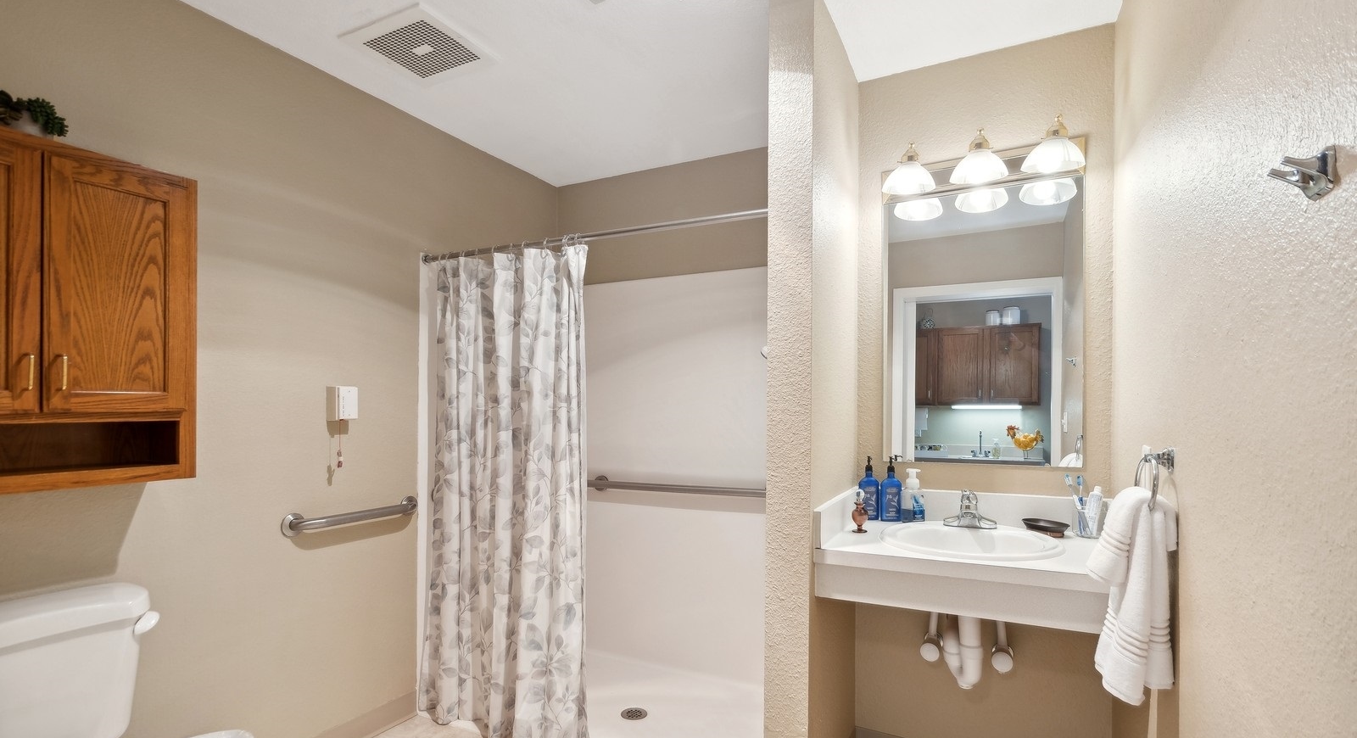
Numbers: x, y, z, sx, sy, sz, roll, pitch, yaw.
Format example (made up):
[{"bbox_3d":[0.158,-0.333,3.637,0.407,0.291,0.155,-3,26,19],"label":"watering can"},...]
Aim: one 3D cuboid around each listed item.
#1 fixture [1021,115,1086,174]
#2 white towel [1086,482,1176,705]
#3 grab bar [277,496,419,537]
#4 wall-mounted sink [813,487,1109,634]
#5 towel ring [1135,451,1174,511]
[{"bbox_3d":[1.128,-0.679,1.689,0.165,0.158,0.165,0,-1,26],"label":"fixture"},{"bbox_3d":[0.951,0.469,1.190,0.120,0.425,0.170,-1,-3,28],"label":"white towel"},{"bbox_3d":[-1.158,0.530,2.040,0.080,0.080,0.495,-1,-3,29],"label":"grab bar"},{"bbox_3d":[0.838,0.511,1.635,0.750,0.235,0.540,-1,-3,26],"label":"wall-mounted sink"},{"bbox_3d":[1.013,0.248,1.210,0.068,0.150,0.140,-1,-3,28],"label":"towel ring"}]

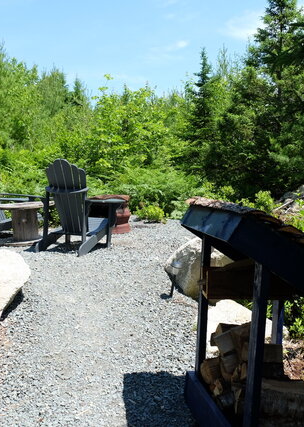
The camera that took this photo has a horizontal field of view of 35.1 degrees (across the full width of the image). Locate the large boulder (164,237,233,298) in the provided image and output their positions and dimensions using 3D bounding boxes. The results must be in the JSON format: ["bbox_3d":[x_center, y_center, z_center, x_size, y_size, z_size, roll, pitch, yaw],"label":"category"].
[{"bbox_3d":[0.452,0.473,4.377,0.600,0.500,0.520,2,5,0],"label":"large boulder"}]

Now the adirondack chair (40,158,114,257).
[{"bbox_3d":[-0.829,-0.081,5.548,0.730,0.990,0.840,4,6,28],"label":"adirondack chair"}]

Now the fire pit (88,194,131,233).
[{"bbox_3d":[-0.618,-0.002,6.726,0.600,0.530,0.580,2,5,0],"label":"fire pit"}]

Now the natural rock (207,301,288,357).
[{"bbox_3d":[0.674,0.794,3.536,0.620,0.310,0.520,1,5,-6],"label":"natural rock"}]

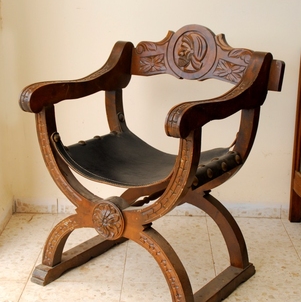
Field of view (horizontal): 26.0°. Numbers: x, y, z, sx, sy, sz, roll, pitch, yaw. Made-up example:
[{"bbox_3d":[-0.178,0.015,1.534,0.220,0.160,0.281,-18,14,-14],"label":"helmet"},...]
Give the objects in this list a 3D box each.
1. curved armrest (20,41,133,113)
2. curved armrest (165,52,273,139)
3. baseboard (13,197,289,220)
[{"bbox_3d":[-0.235,-0.270,2.276,0.052,0.185,0.579,11,18,33],"label":"curved armrest"},{"bbox_3d":[0.224,-0.182,1.977,0.052,0.185,0.579,11,18,33],"label":"curved armrest"},{"bbox_3d":[0.003,0.258,2.886,1.222,0.070,0.015,1,15,1],"label":"baseboard"}]

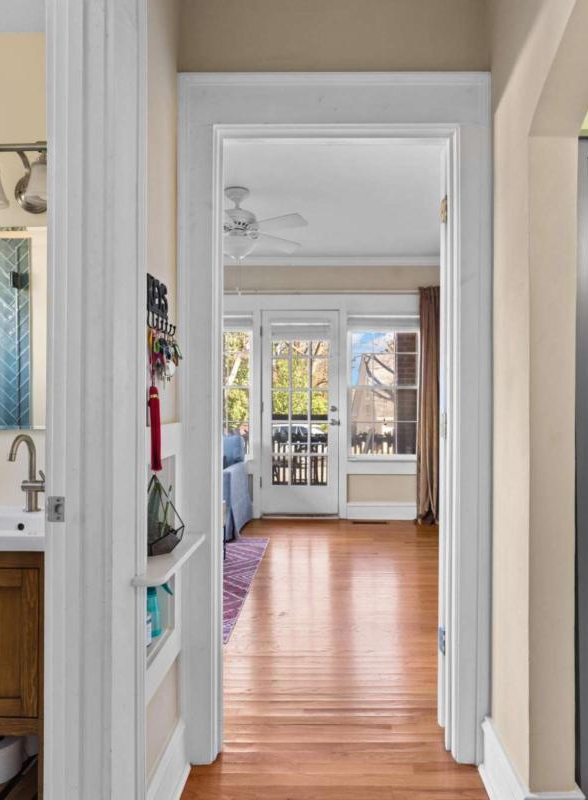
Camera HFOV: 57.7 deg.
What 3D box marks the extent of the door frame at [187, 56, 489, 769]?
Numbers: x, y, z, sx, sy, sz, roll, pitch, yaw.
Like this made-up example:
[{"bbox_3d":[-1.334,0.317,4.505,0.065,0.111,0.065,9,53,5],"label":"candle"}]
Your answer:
[{"bbox_3d":[0.139,0.063,1.840,1.040,2.310,0.140,0,0,0],"label":"door frame"}]

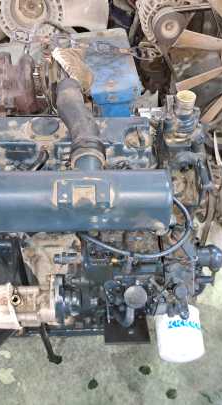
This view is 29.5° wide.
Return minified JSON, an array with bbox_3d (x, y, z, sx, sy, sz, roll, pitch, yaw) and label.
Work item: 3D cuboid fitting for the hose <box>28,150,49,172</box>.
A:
[{"bbox_3d":[-0.120,-0.070,0.700,0.037,0.045,0.035,0,44,0],"label":"hose"}]

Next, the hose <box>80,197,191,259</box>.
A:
[{"bbox_3d":[0.043,0.044,0.680,0.190,0.120,0.060,0,44,0],"label":"hose"}]

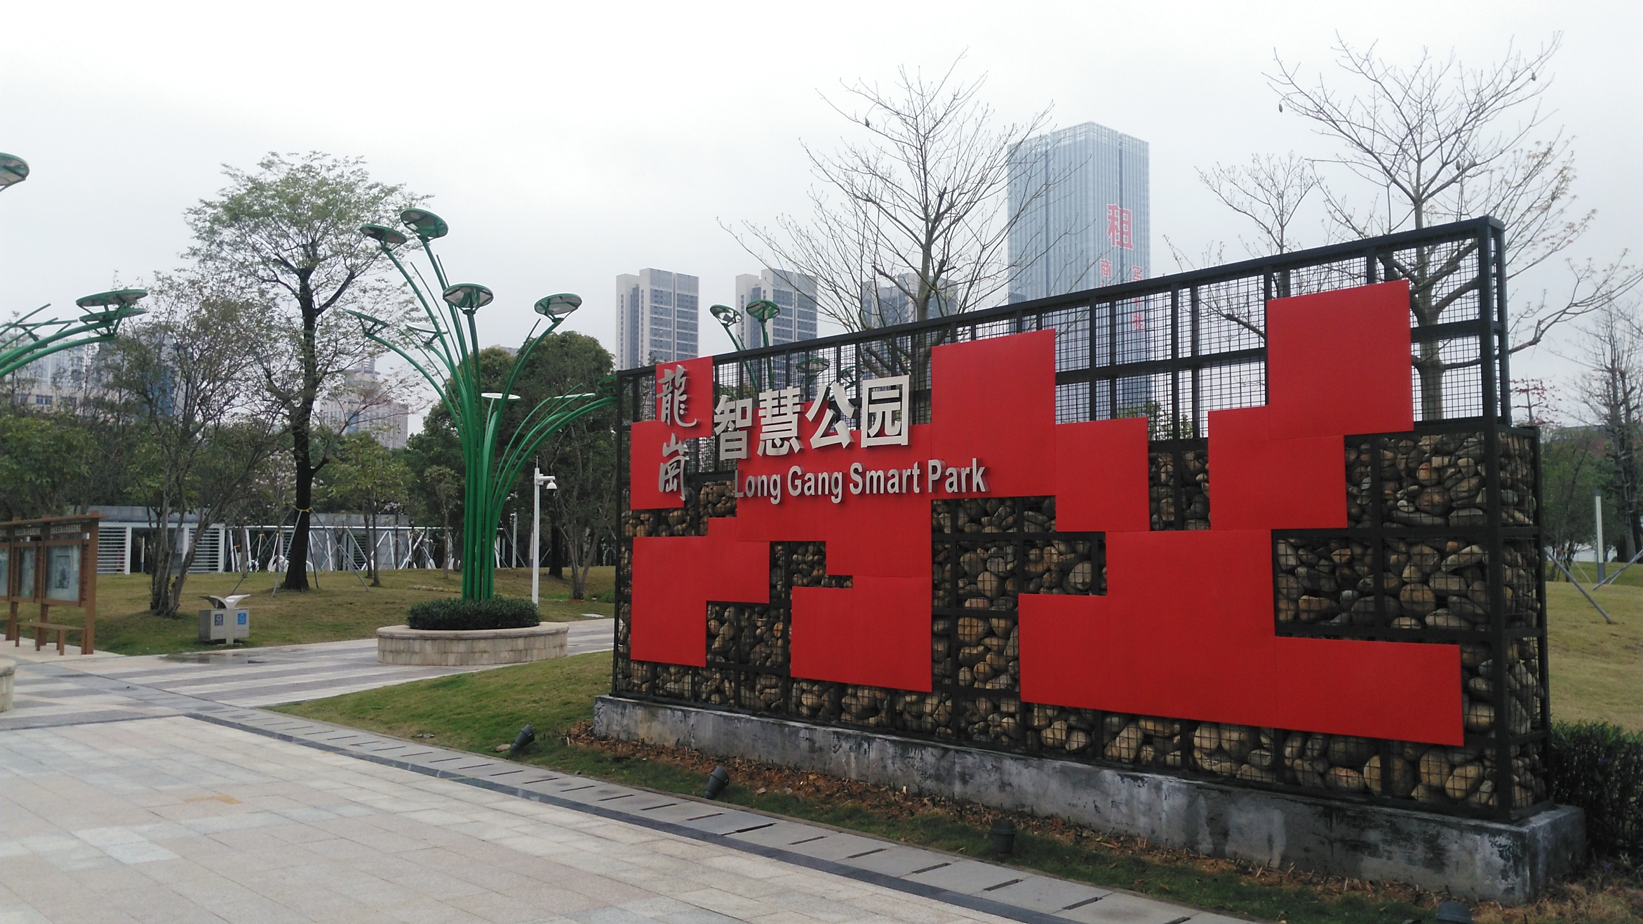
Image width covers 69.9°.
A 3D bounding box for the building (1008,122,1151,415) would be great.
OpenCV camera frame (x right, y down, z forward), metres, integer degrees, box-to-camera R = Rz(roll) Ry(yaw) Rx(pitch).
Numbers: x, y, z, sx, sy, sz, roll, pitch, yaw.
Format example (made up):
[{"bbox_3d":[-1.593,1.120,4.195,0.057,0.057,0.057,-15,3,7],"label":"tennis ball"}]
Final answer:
[{"bbox_3d":[102.617,-44.218,474.825,37.972,167.204,42.548,-4,-6,45],"label":"building"}]

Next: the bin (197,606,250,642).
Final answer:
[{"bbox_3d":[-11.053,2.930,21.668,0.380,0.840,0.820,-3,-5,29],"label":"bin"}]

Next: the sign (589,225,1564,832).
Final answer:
[{"bbox_3d":[0.949,0.476,8.601,7.351,2.959,0.704,-4,-6,45],"label":"sign"}]

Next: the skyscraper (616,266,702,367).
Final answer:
[{"bbox_3d":[-83.498,-22.473,606.299,27.956,144.582,30.914,-4,-6,45],"label":"skyscraper"}]

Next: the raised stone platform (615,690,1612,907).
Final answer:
[{"bbox_3d":[0.954,2.098,8.385,7.466,0.344,0.990,-4,-6,45],"label":"raised stone platform"}]

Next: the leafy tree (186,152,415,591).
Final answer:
[{"bbox_3d":[-15.525,-2.785,35.221,6.722,13.225,6.722,2,-5,-24],"label":"leafy tree"}]

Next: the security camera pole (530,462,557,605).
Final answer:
[{"bbox_3d":[-7.290,2.026,30.839,0.620,4.031,0.200,0,-5,0],"label":"security camera pole"}]

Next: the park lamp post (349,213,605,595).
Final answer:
[{"bbox_3d":[-5.472,-0.726,19.457,4.600,7.020,4.400,1,-5,-16],"label":"park lamp post"}]

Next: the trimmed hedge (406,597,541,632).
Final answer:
[{"bbox_3d":[-5.737,2.484,19.203,2.240,0.480,2.200,1,-5,-17],"label":"trimmed hedge"}]

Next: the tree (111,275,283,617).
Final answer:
[{"bbox_3d":[-14.068,-0.410,26.532,3.875,7.690,3.875,2,-5,-28],"label":"tree"}]

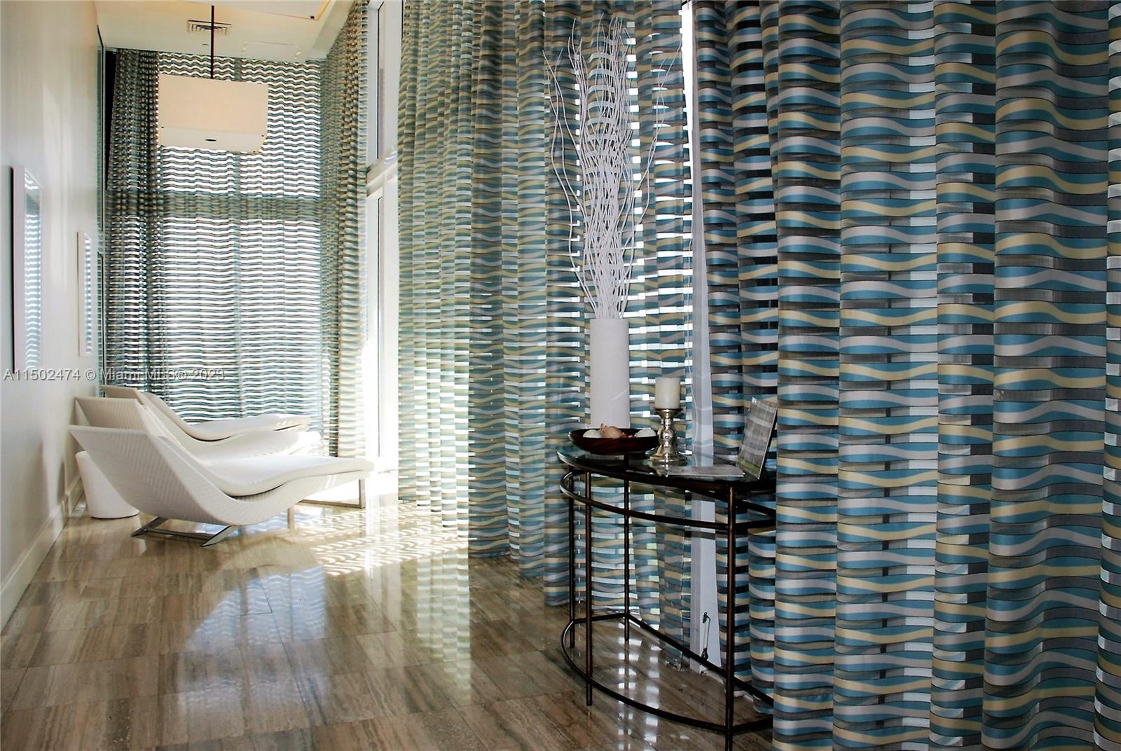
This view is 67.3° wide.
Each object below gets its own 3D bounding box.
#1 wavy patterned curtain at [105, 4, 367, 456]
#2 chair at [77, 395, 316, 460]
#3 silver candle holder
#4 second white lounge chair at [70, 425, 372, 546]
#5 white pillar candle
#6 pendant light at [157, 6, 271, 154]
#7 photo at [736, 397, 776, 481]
[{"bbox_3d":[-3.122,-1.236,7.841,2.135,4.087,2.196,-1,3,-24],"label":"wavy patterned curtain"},{"bbox_3d":[-2.846,0.506,6.821,0.732,0.715,1.752,2,3,30],"label":"chair"},{"bbox_3d":[0.364,0.199,2.854,0.127,0.172,0.127,0,3,0],"label":"silver candle holder"},{"bbox_3d":[-2.018,0.588,5.256,0.732,0.715,1.752,2,3,28],"label":"second white lounge chair"},{"bbox_3d":[0.364,0.061,2.847,0.085,0.108,0.085,0,3,0],"label":"white pillar candle"},{"bbox_3d":[-2.729,-2.411,6.593,0.780,1.115,0.780,-1,3,-24],"label":"pendant light"},{"bbox_3d":[0.611,0.194,2.587,0.025,0.221,0.270,14,2,-3],"label":"photo"}]

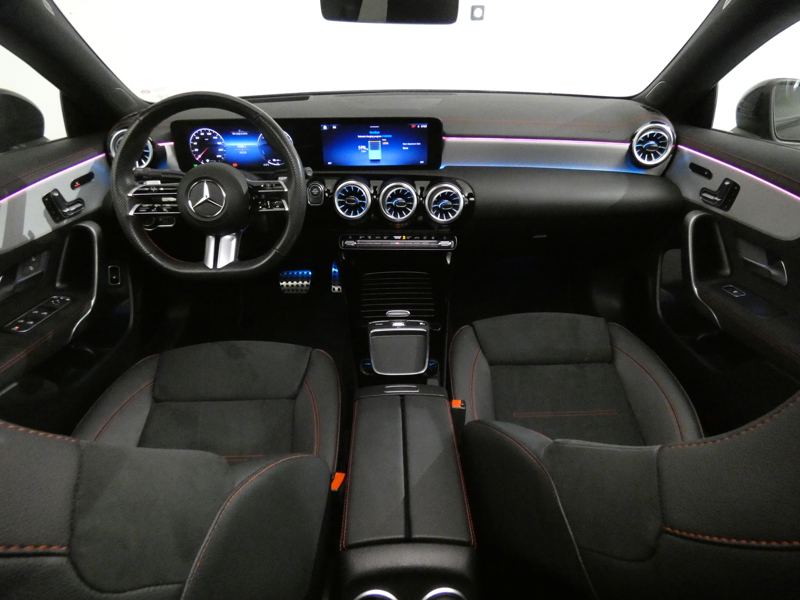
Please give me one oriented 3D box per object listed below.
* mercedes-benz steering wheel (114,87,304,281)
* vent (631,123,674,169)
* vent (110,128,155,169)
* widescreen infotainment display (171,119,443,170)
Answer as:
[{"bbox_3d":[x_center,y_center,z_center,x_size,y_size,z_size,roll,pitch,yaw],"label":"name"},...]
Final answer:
[{"bbox_3d":[-0.363,-0.217,0.905,0.370,0.353,0.100,0,6,0],"label":"mercedes-benz steering wheel"},{"bbox_3d":[0.572,-0.354,1.054,0.093,0.094,0.055,2,26,4],"label":"vent"},{"bbox_3d":[-0.605,-0.345,1.049,0.093,0.094,0.055,-2,26,-4],"label":"vent"},{"bbox_3d":[-0.210,-0.361,1.079,0.614,0.116,0.028,-1,23,-1],"label":"widescreen infotainment display"}]

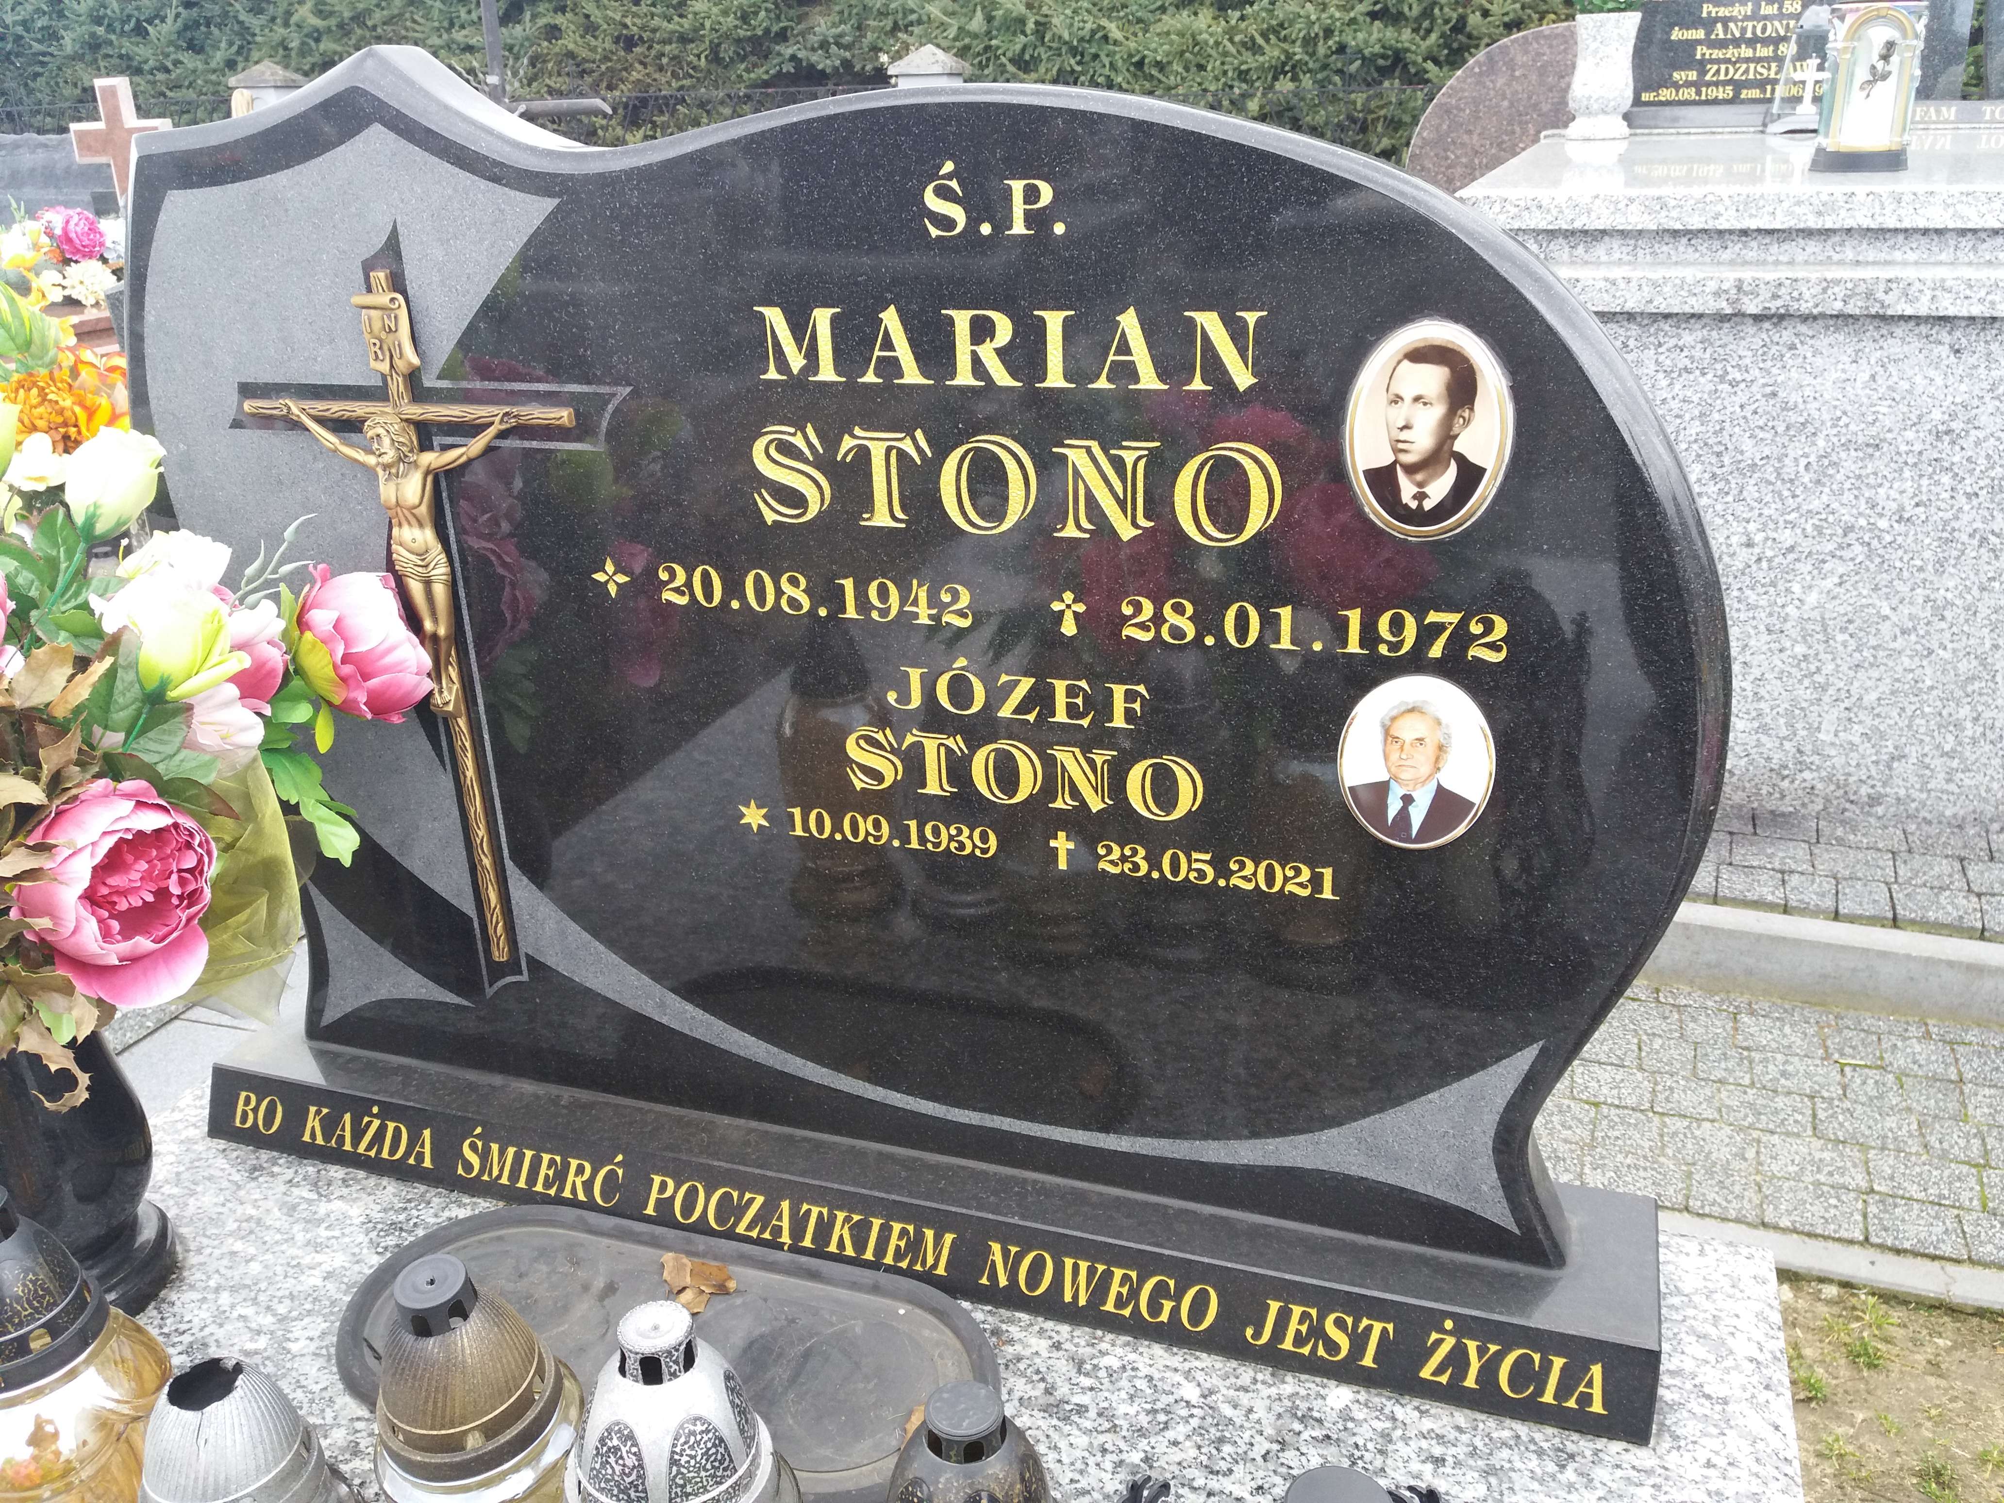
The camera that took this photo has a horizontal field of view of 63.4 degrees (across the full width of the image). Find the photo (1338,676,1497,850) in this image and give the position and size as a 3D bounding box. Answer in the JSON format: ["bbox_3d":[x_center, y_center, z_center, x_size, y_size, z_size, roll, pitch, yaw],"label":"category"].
[{"bbox_3d":[0.250,0.007,0.981,0.093,0.113,0.010,6,22,19],"label":"photo"}]

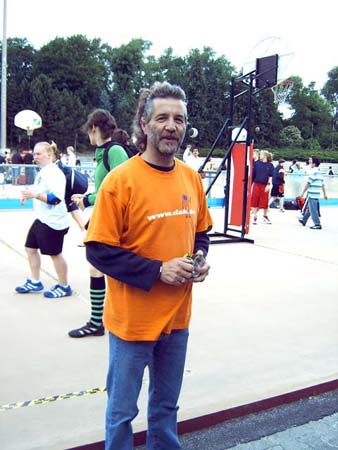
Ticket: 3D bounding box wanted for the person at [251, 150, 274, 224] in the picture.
[{"bbox_3d":[2.287,-0.910,11.709,0.520,1.762,0.380,0,8,-14],"label":"person"}]

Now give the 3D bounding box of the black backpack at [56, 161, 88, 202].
[{"bbox_3d":[-1.017,-0.461,5.100,0.300,0.430,0.320,1,7,-6],"label":"black backpack"}]

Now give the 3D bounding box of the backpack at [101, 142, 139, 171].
[{"bbox_3d":[-0.355,-0.448,3.750,0.300,0.430,0.310,2,7,0],"label":"backpack"}]

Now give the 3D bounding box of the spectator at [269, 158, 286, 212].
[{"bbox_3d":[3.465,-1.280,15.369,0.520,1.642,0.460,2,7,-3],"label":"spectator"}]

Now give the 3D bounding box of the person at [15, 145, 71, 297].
[{"bbox_3d":[-1.285,-0.050,4.929,0.580,1.589,0.500,-1,8,-20],"label":"person"}]

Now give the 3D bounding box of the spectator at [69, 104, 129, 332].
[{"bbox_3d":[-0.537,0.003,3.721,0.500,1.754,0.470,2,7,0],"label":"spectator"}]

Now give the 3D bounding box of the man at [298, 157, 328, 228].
[{"bbox_3d":[3.424,-0.769,11.404,0.640,1.648,0.480,4,8,16],"label":"man"}]

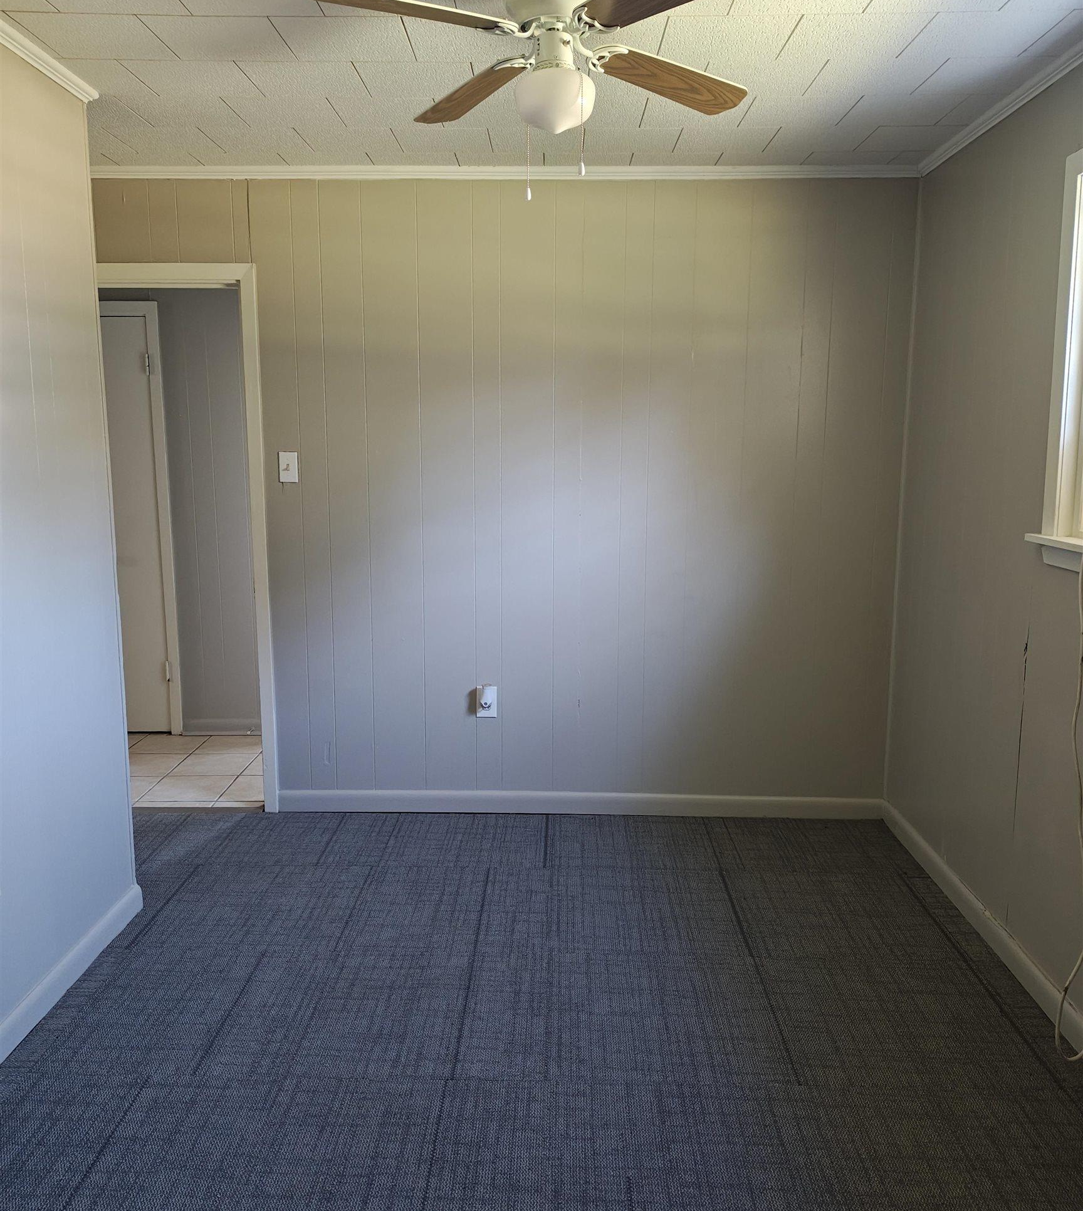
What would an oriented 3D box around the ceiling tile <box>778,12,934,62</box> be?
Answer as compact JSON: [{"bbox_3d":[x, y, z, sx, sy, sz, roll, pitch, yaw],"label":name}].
[{"bbox_3d":[0.750,-1.368,2.506,0.305,0.018,0.305,0,10,1],"label":"ceiling tile"}]

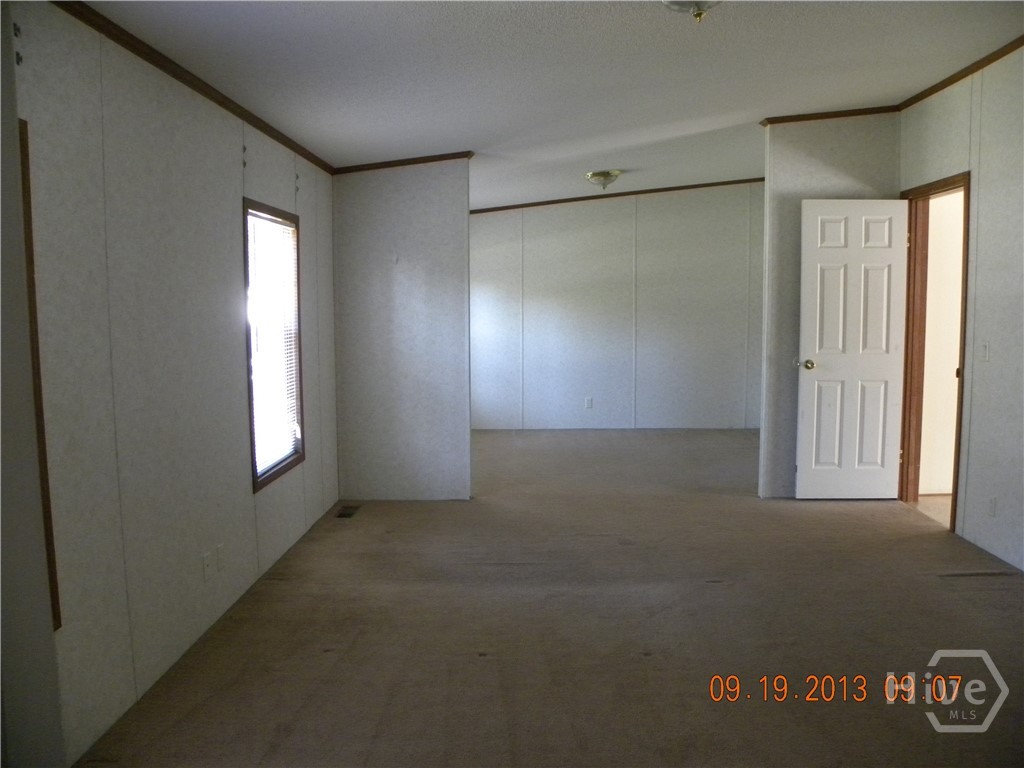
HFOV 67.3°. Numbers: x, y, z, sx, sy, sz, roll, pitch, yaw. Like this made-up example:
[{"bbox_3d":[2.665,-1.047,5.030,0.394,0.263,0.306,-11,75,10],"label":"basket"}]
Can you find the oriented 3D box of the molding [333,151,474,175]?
[{"bbox_3d":[-0.738,-1.481,5.110,0.960,0.050,0.040,-6,6,2],"label":"molding"}]

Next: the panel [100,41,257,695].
[{"bbox_3d":[-1.320,-0.086,3.140,0.060,2.240,1.220,0,6,2],"label":"panel"}]

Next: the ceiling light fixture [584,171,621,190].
[{"bbox_3d":[0.783,-1.744,6.605,0.335,0.135,0.335,-6,6,2],"label":"ceiling light fixture"}]

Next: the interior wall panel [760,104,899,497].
[{"bbox_3d":[2.145,-0.497,5.192,0.875,2.585,0.100,0,6,2],"label":"interior wall panel"}]

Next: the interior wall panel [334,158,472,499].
[{"bbox_3d":[-0.752,-0.347,5.298,0.915,2.310,0.100,0,6,2],"label":"interior wall panel"}]

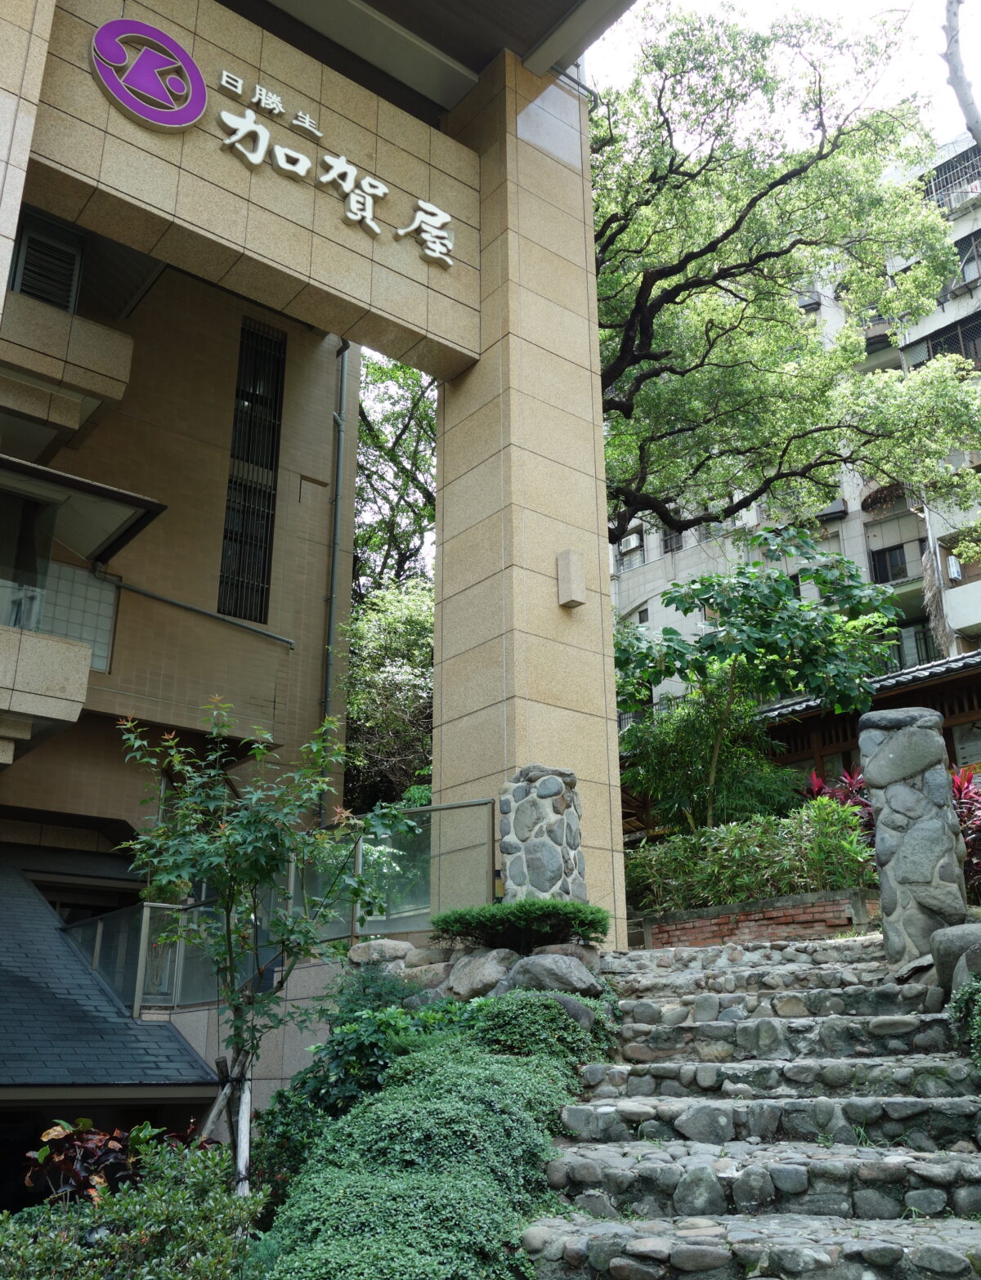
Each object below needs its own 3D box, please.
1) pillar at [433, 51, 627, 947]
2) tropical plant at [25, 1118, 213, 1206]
[{"bbox_3d":[0.283,-1.571,10.936,1.148,8.919,1.155,14,-24,-36],"label":"pillar"},{"bbox_3d":[-2.324,3.381,7.235,1.150,0.680,0.800,0,-20,0],"label":"tropical plant"}]

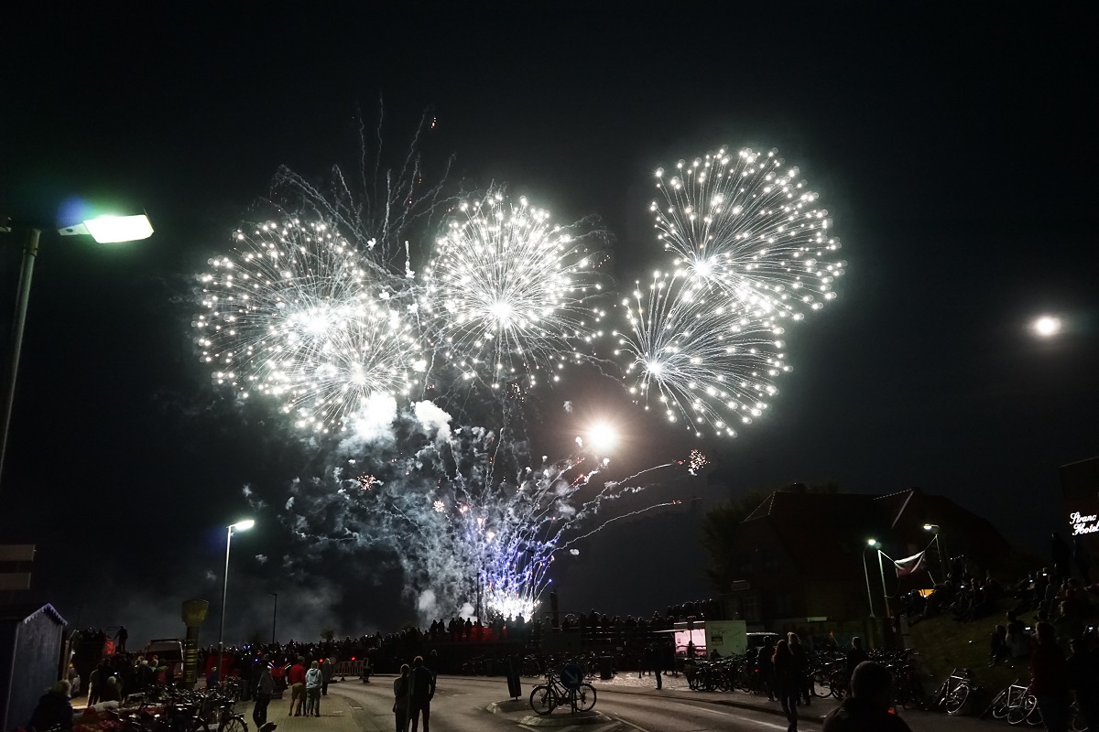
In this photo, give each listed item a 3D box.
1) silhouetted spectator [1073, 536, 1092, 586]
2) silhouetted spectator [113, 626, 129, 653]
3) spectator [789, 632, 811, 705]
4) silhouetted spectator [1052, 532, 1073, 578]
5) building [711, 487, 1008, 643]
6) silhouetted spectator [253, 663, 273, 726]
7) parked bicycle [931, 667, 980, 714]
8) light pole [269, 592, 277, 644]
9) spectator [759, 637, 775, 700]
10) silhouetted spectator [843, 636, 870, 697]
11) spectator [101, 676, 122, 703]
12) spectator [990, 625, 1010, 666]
[{"bbox_3d":[19.014,6.982,30.500,0.500,1.720,0.380,5,-19,-20],"label":"silhouetted spectator"},{"bbox_3d":[-29.500,18.894,59.000,0.600,1.740,0.380,1,-18,-8],"label":"silhouetted spectator"},{"bbox_3d":[6.198,7.541,21.300,0.500,1.740,0.380,1,-18,-8],"label":"spectator"},{"bbox_3d":[17.596,6.551,29.300,0.520,1.750,0.400,8,-20,-28],"label":"silhouetted spectator"},{"bbox_3d":[22.766,13.854,60.482,18.301,9.600,11.000,3,-19,-16],"label":"building"},{"bbox_3d":[-6.770,7.785,20.300,0.500,1.750,0.380,1,-18,-8],"label":"silhouetted spectator"},{"bbox_3d":[8.732,6.997,18.500,0.600,1.050,1.750,30,-15,10],"label":"parked bicycle"},{"bbox_3d":[-27.599,26.063,85.000,0.700,7.000,0.250,-4,-18,5],"label":"light pole"},{"bbox_3d":[5.998,8.287,23.400,0.500,1.700,0.360,1,-18,-8],"label":"spectator"},{"bbox_3d":[8.564,8.320,23.500,0.500,1.630,0.360,1,-18,-8],"label":"silhouetted spectator"},{"bbox_3d":[-16.215,12.000,31.500,0.450,1.050,0.400,1,-18,-8],"label":"spectator"},{"bbox_3d":[11.328,6.991,21.300,0.700,1.020,0.500,-12,-20,29],"label":"spectator"}]

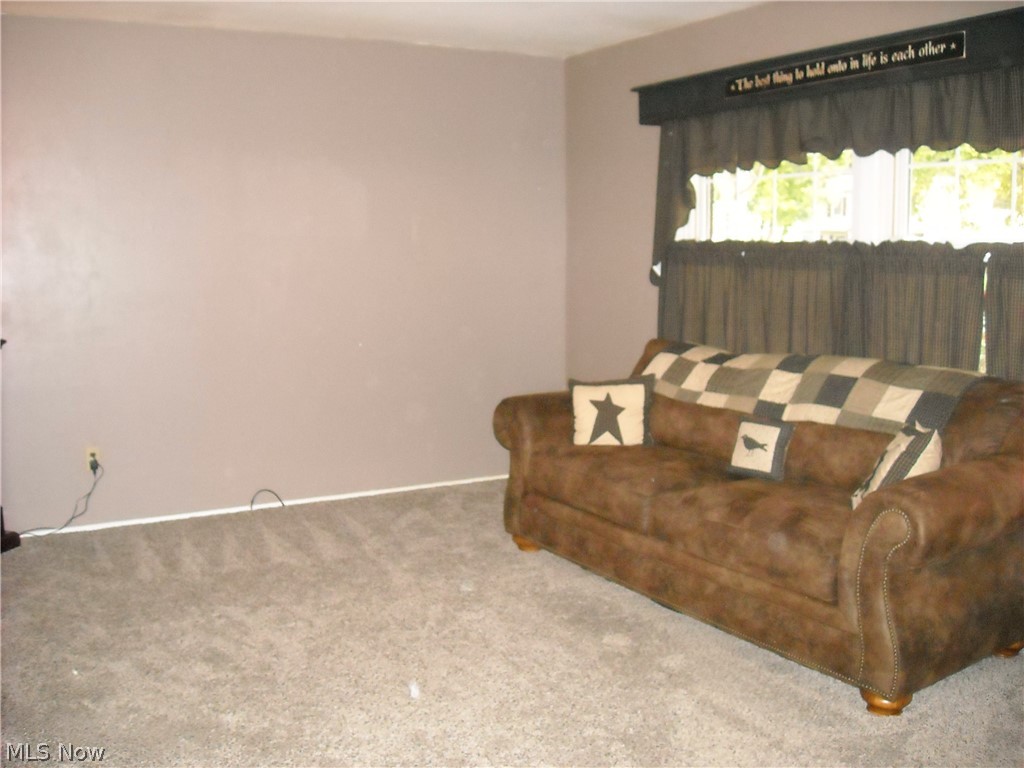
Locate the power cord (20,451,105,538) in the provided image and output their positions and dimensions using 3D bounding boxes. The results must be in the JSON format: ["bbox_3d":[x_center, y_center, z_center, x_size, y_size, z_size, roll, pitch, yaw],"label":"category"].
[{"bbox_3d":[-2.177,0.545,5.011,0.400,0.390,0.080,-4,10,-26],"label":"power cord"}]

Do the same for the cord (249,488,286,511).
[{"bbox_3d":[-1.294,0.614,5.495,0.180,0.108,0.040,-4,10,-26],"label":"cord"}]

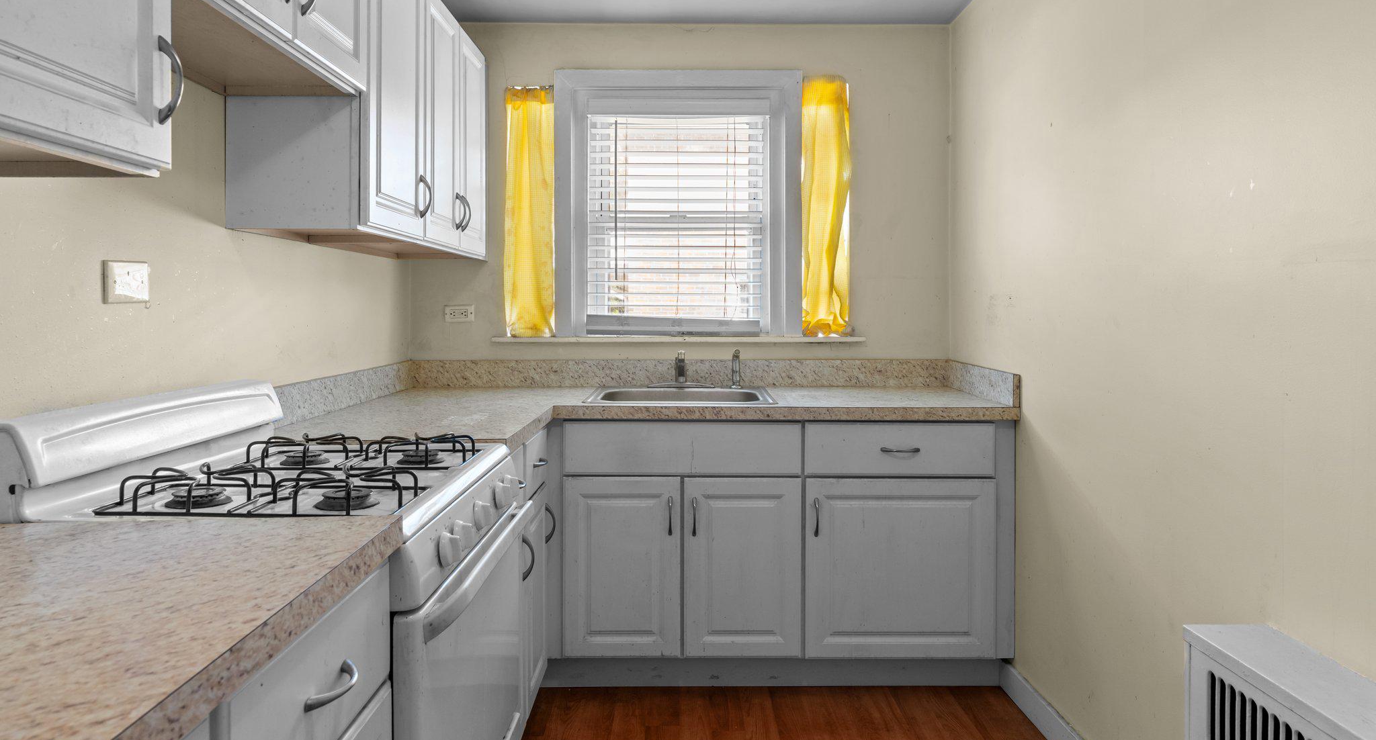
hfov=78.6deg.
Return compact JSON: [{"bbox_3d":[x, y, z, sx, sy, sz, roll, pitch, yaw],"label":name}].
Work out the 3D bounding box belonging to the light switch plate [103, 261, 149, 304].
[{"bbox_3d":[-1.071,-0.167,1.605,0.009,0.079,0.122,0,3,-1],"label":"light switch plate"}]

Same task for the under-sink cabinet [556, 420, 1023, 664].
[{"bbox_3d":[0.317,0.535,3.025,1.470,0.780,0.610,0,3,-1],"label":"under-sink cabinet"}]

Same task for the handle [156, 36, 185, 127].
[{"bbox_3d":[-0.716,-0.401,1.165,0.032,0.120,0.013,0,3,-1],"label":"handle"}]

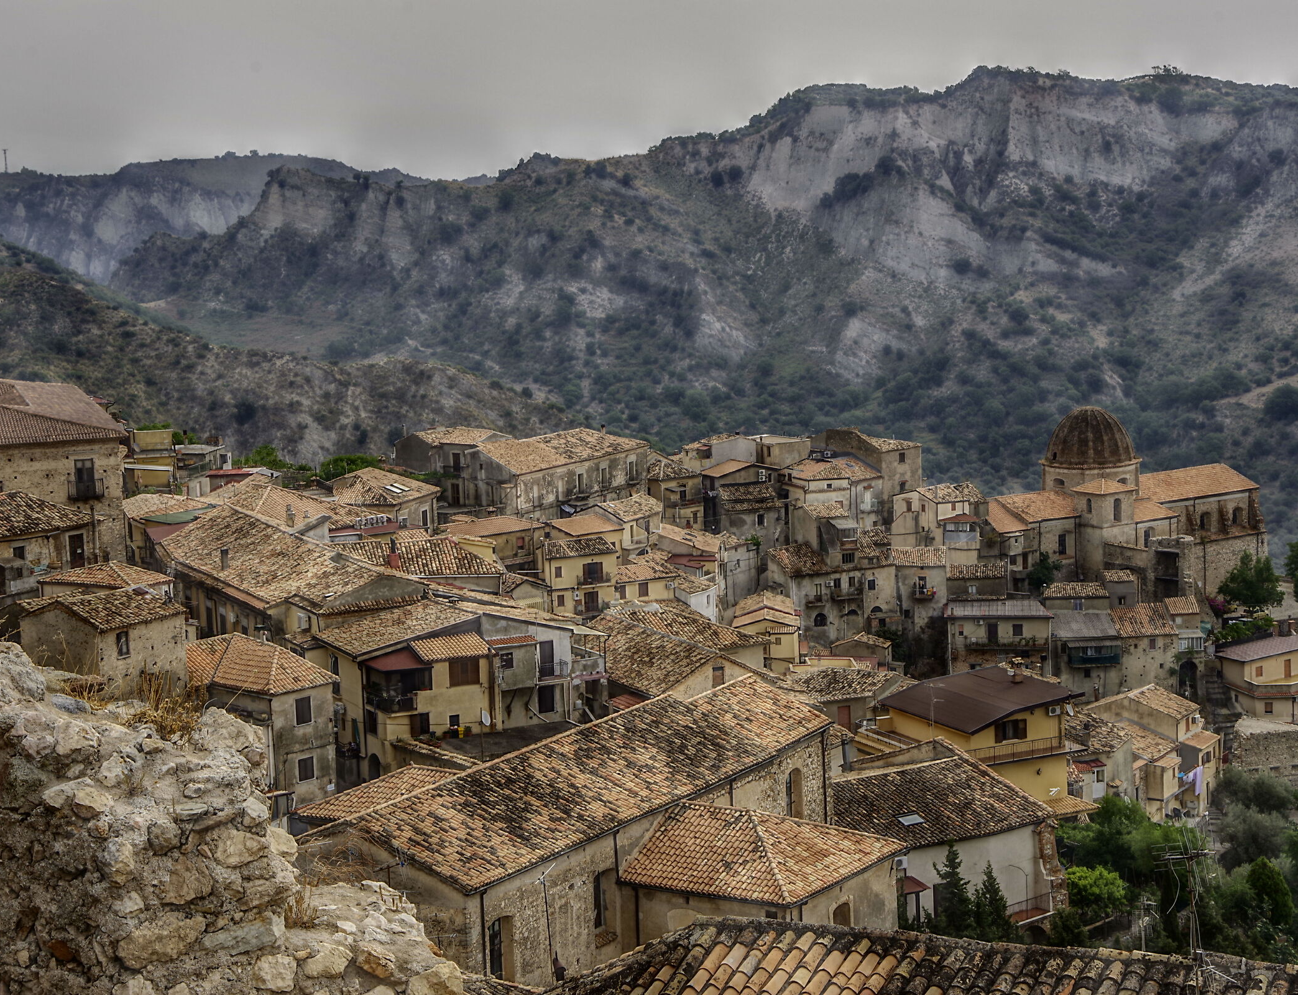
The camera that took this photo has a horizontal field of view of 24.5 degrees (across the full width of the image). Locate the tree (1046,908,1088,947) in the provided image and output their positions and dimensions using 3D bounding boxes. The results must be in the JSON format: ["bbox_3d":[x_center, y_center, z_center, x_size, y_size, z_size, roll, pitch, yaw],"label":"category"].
[{"bbox_3d":[17.568,18.847,125.263,1.850,3.442,1.850,0,9,8],"label":"tree"}]

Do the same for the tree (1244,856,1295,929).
[{"bbox_3d":[34.341,22.105,165.348,2.750,4.544,2.750,1,9,12],"label":"tree"}]

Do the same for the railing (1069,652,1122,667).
[{"bbox_3d":[40.889,14.906,274.000,4.800,1.150,0.950,-2,9,-4],"label":"railing"}]

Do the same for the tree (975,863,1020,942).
[{"bbox_3d":[14.062,16.907,121.326,1.850,4.263,1.850,0,9,7],"label":"tree"}]

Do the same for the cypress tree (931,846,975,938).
[{"bbox_3d":[12.512,16.631,122.388,2.000,5.100,2.000,-2,9,0],"label":"cypress tree"}]

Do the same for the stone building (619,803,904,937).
[{"bbox_3d":[4.703,15.765,118.783,7.739,6.300,9.642,4,10,32],"label":"stone building"}]

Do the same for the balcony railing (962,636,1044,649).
[{"bbox_3d":[32.842,13.456,277.000,7.600,1.080,0.900,0,9,8],"label":"balcony railing"}]

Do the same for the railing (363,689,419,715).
[{"bbox_3d":[-14.384,11.250,166.655,1.750,0.930,3.150,-6,10,-25],"label":"railing"}]

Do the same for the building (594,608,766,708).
[{"bbox_3d":[1.435,11.637,172.134,9.800,8.000,14.500,-6,10,-27],"label":"building"}]

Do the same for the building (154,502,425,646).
[{"bbox_3d":[-22.731,6.737,191.120,9.800,8.400,32.600,-6,10,-24],"label":"building"}]

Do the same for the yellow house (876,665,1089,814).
[{"bbox_3d":[19.073,14.867,167.814,7.600,8.400,10.300,-6,10,-25],"label":"yellow house"}]

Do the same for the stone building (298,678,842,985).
[{"bbox_3d":[-3.602,14.832,128.915,11.200,9.200,30.100,3,10,32],"label":"stone building"}]

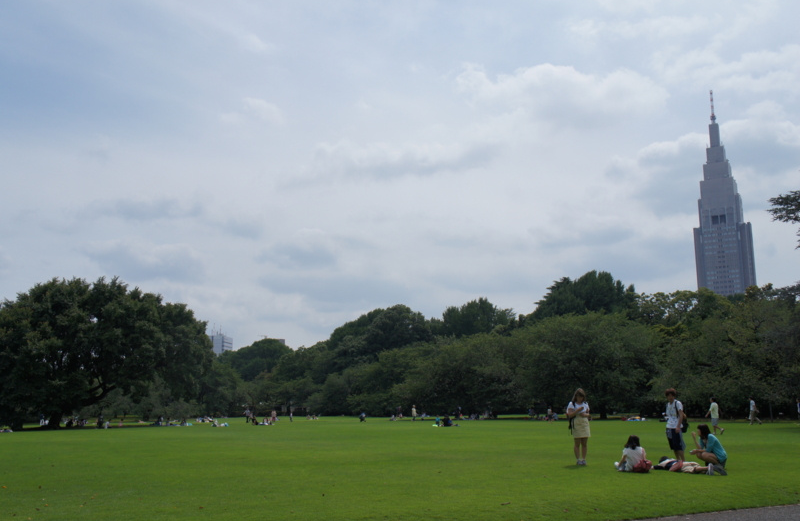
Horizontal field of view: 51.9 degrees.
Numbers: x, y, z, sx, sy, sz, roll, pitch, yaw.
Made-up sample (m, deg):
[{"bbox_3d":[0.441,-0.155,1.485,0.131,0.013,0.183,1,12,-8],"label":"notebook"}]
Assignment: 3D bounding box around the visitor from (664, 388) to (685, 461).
[{"bbox_3d":[6.064,3.684,18.076,0.400,1.720,0.500,5,-11,-29],"label":"visitor"}]

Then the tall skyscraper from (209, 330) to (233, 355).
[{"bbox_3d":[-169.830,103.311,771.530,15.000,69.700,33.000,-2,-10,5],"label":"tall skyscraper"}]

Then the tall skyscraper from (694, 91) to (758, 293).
[{"bbox_3d":[279.911,-16.177,710.527,43.000,271.000,43.000,-6,-11,28],"label":"tall skyscraper"}]

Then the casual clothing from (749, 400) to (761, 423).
[{"bbox_3d":[21.705,9.194,50.136,0.620,1.400,0.450,-5,-11,24],"label":"casual clothing"}]

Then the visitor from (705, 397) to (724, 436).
[{"bbox_3d":[14.582,7.215,38.081,0.820,1.700,0.500,-5,-11,24],"label":"visitor"}]

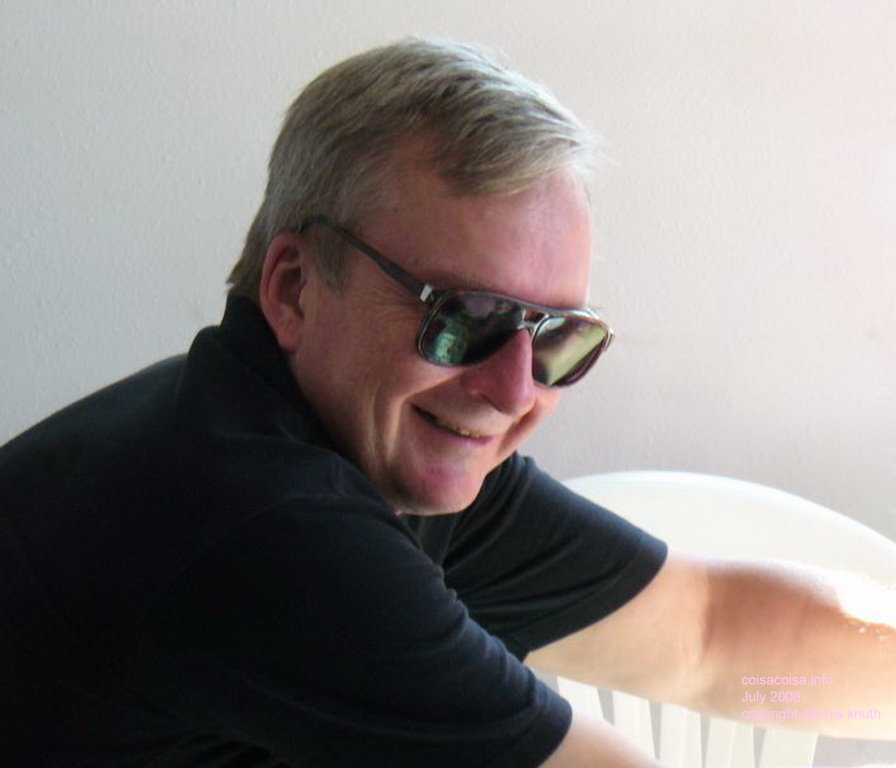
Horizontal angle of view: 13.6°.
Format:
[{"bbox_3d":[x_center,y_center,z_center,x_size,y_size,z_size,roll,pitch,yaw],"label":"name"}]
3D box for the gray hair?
[{"bbox_3d":[-0.012,-0.104,2.191,0.172,0.188,0.208,13,6,-43],"label":"gray hair"}]

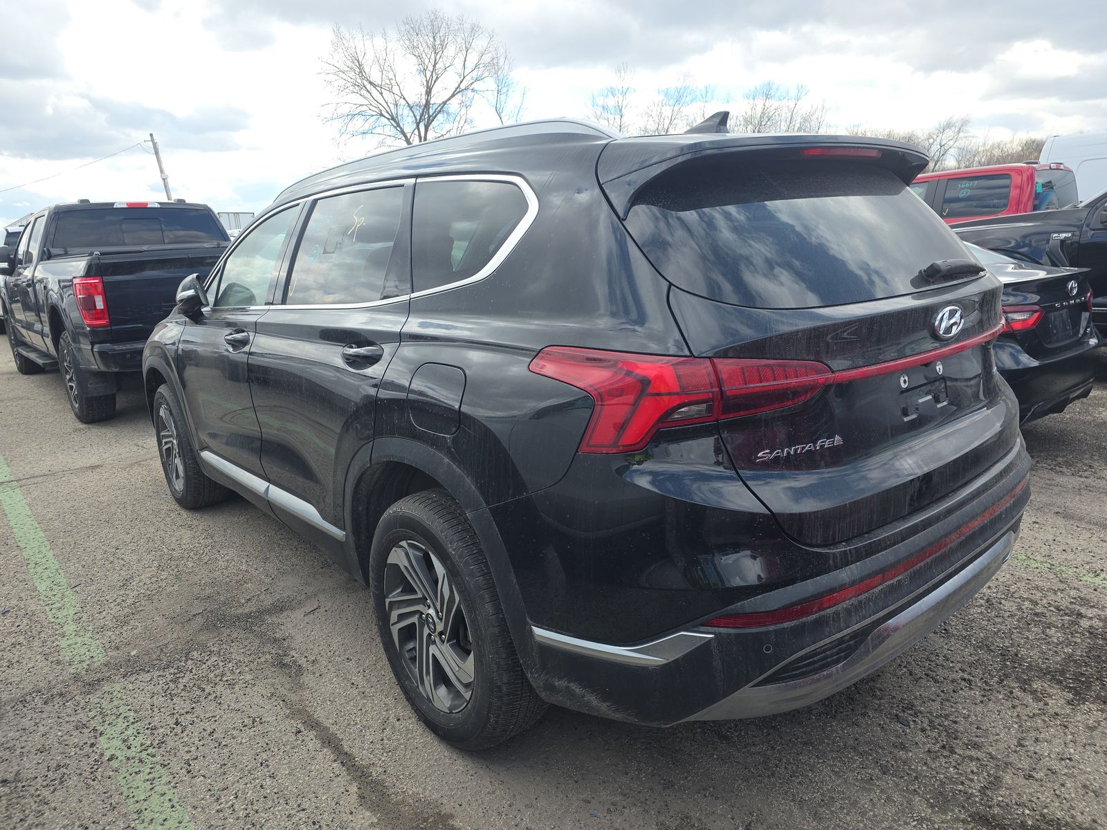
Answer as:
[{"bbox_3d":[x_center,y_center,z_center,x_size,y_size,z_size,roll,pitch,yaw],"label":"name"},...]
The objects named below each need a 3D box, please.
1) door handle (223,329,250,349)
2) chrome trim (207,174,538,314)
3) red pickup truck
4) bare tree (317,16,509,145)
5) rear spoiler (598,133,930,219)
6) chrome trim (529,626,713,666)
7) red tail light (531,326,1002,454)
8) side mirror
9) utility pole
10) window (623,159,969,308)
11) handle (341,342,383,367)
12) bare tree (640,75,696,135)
[{"bbox_3d":[-1.240,-0.291,2.872,0.055,0.052,0.230,-13,16,-38],"label":"door handle"},{"bbox_3d":[-0.803,-0.535,2.499,0.170,0.425,2.330,-13,16,-38],"label":"chrome trim"},{"bbox_3d":[4.767,-1.822,8.754,2.050,1.960,5.900,-13,16,-38],"label":"red pickup truck"},{"bbox_3d":[-7.963,-16.589,44.891,10.800,14.500,10.500,-6,14,-8],"label":"bare tree"},{"bbox_3d":[0.648,-0.638,1.936,1.310,0.220,0.330,-13,16,-38],"label":"rear spoiler"},{"bbox_3d":[0.120,0.431,1.445,0.140,0.130,0.420,-15,17,-37],"label":"chrome trim"},{"bbox_3d":[0.729,-0.183,1.803,1.720,0.200,0.440,-15,17,-37],"label":"red tail light"},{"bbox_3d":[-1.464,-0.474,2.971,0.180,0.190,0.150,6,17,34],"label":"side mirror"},{"bbox_3d":[-25.680,-13.999,49.662,0.320,9.550,0.320,-17,18,-23],"label":"utility pole"},{"bbox_3d":[0.722,-0.447,1.807,1.350,0.450,0.100,-15,-22,-37],"label":"window"},{"bbox_3d":[-0.535,-0.159,2.024,0.055,0.052,0.230,-13,16,-38],"label":"handle"},{"bbox_3d":[7.178,-15.225,45.870,3.900,11.301,3.900,-13,16,-38],"label":"bare tree"}]

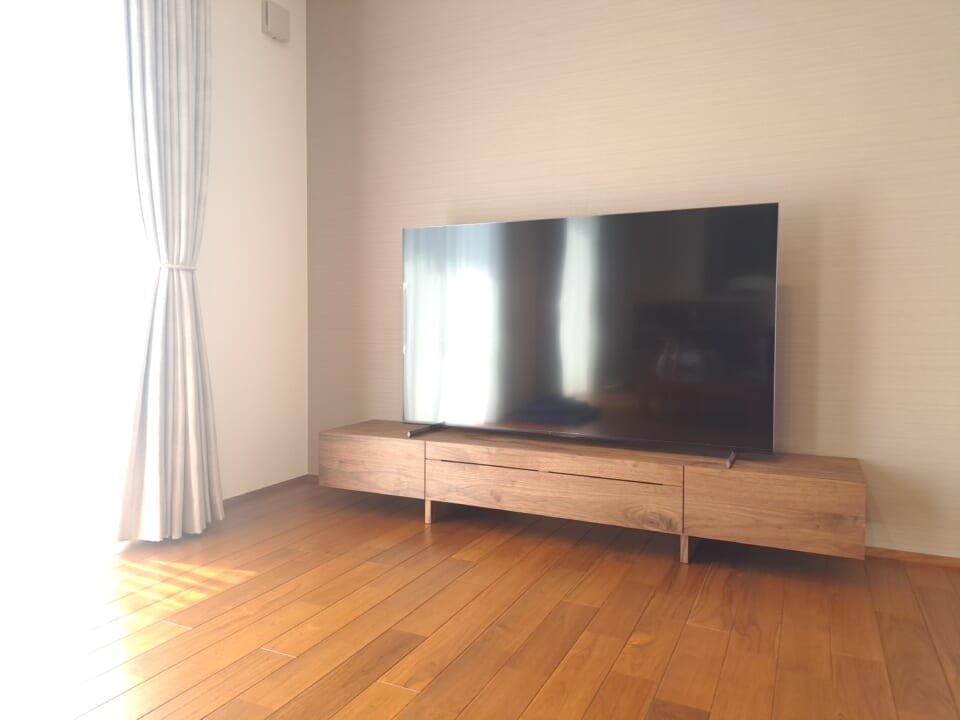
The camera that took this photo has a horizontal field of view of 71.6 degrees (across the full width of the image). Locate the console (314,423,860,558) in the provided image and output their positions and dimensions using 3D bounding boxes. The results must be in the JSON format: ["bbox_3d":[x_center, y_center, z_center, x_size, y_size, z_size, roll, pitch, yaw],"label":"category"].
[{"bbox_3d":[0.305,0.487,2.567,2.020,0.329,0.379,2,3,26],"label":"console"}]

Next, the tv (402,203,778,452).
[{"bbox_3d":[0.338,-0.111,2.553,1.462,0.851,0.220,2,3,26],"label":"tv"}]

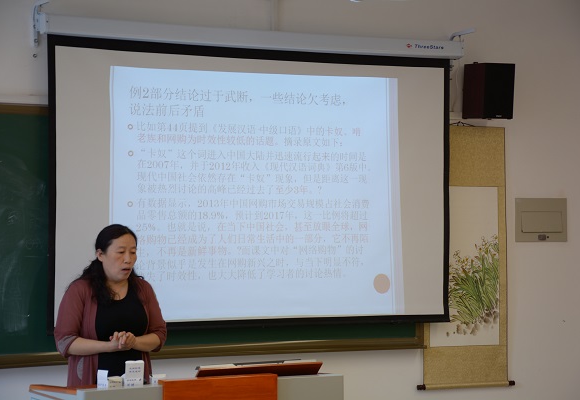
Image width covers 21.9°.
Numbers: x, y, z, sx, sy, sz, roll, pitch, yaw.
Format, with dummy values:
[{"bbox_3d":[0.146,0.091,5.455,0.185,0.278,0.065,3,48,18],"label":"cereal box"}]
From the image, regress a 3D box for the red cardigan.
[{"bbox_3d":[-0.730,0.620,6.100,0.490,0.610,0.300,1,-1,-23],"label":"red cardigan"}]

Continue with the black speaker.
[{"bbox_3d":[1.072,-0.581,8.080,0.182,0.291,0.237,0,3,-19],"label":"black speaker"}]

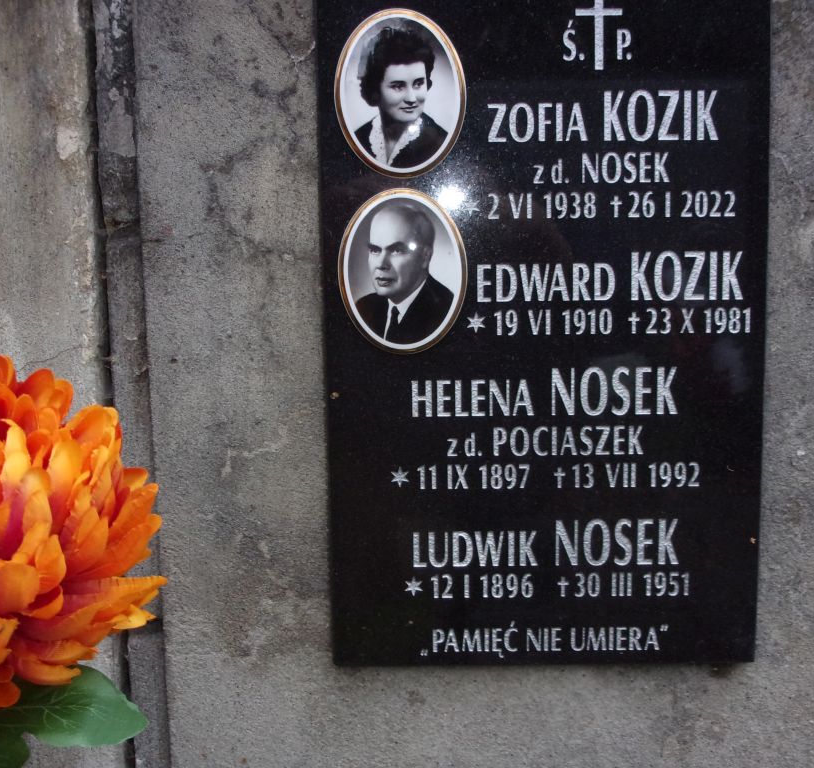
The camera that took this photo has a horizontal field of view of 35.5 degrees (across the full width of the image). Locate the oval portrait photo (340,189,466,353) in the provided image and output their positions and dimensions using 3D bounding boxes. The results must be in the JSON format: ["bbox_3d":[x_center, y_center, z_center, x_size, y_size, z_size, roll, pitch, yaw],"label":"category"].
[{"bbox_3d":[-0.002,-0.069,0.779,0.080,0.102,0.010,-1,9,2],"label":"oval portrait photo"}]

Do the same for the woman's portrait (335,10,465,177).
[{"bbox_3d":[-0.004,-0.174,0.763,0.080,0.102,0.010,-1,9,2],"label":"woman's portrait"}]

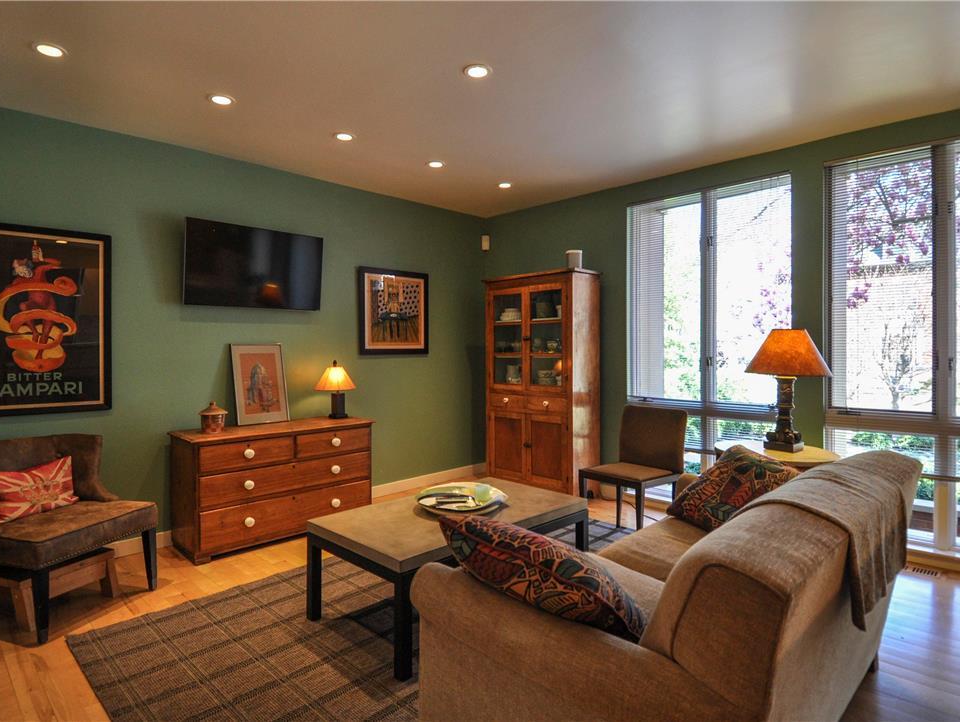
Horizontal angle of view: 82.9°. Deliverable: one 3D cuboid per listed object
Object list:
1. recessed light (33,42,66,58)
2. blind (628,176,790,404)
[{"bbox_3d":[-1.987,-1.433,2.510,0.130,0.030,0.130,-1,1,-45],"label":"recessed light"},{"bbox_3d":[1.688,-0.487,4.145,0.050,1.600,1.209,-1,1,-45],"label":"blind"}]

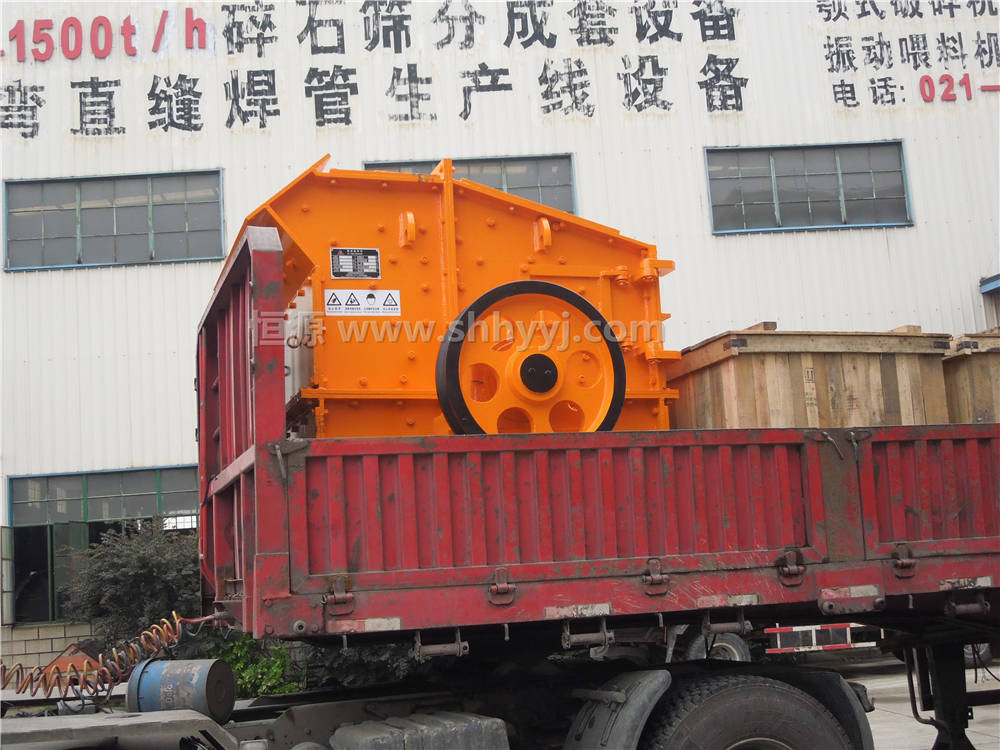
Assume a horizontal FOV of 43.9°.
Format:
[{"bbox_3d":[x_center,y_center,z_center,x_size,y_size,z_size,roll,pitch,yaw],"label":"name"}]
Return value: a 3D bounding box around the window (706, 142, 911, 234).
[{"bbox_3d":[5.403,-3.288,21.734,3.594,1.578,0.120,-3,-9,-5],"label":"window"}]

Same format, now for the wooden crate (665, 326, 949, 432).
[{"bbox_3d":[1.612,0.466,7.079,1.363,1.240,1.400,0,-10,-20],"label":"wooden crate"}]

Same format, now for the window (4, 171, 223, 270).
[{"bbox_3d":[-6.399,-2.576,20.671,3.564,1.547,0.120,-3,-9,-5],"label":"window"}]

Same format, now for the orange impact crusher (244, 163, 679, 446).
[{"bbox_3d":[-0.315,0.038,6.451,2.120,1.960,2.020,0,-8,-19],"label":"orange impact crusher"}]

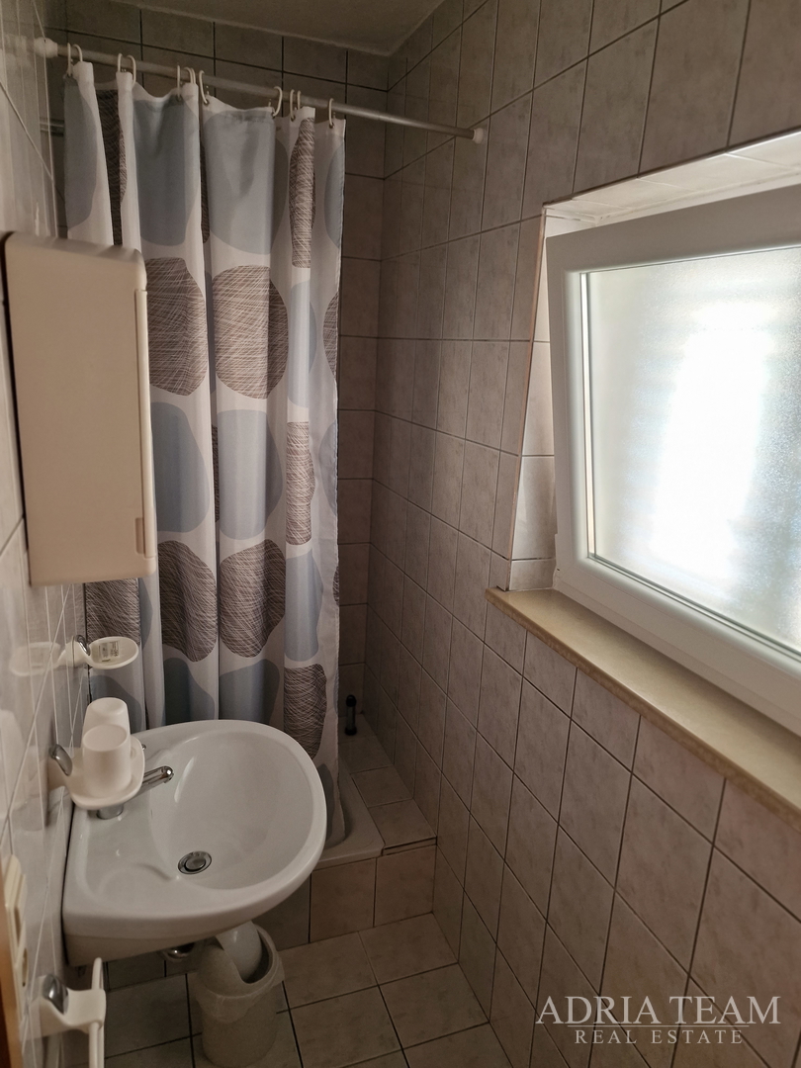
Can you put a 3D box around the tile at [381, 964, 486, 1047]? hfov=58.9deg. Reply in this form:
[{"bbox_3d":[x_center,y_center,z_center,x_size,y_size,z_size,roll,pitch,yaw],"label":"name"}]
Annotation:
[{"bbox_3d":[0.089,1.314,1.982,0.248,0.010,0.200,-3,16,-20],"label":"tile"}]

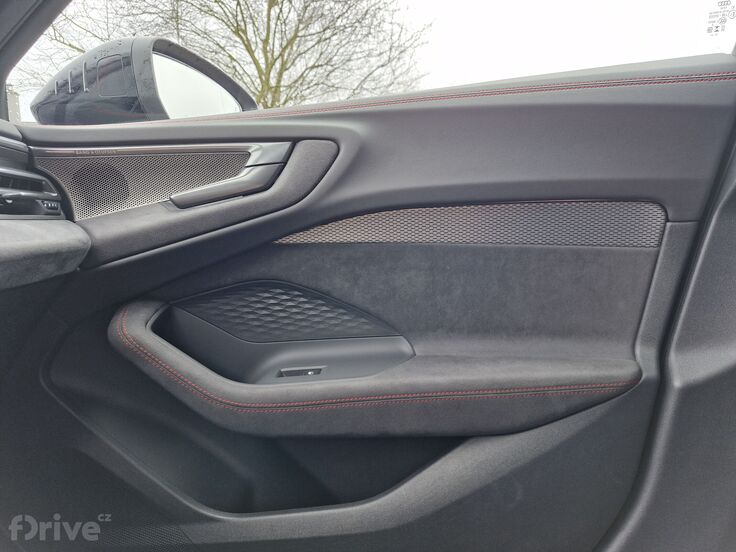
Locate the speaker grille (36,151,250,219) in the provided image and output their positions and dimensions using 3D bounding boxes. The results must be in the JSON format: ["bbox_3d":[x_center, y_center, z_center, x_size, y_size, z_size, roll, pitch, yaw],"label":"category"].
[{"bbox_3d":[-0.318,-0.128,0.690,0.290,0.100,0.025,-1,13,-4],"label":"speaker grille"}]

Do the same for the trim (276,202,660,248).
[{"bbox_3d":[0.128,-0.070,0.672,0.525,0.066,0.022,2,13,8],"label":"trim"}]

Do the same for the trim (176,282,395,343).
[{"bbox_3d":[-0.117,0.052,0.690,0.305,0.085,0.045,1,13,4],"label":"trim"}]

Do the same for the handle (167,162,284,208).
[{"bbox_3d":[-0.197,-0.124,0.675,0.157,0.062,0.032,0,13,0],"label":"handle"}]

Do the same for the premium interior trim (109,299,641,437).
[{"bbox_3d":[0.000,0.112,0.645,0.665,0.150,0.125,1,13,2],"label":"premium interior trim"}]

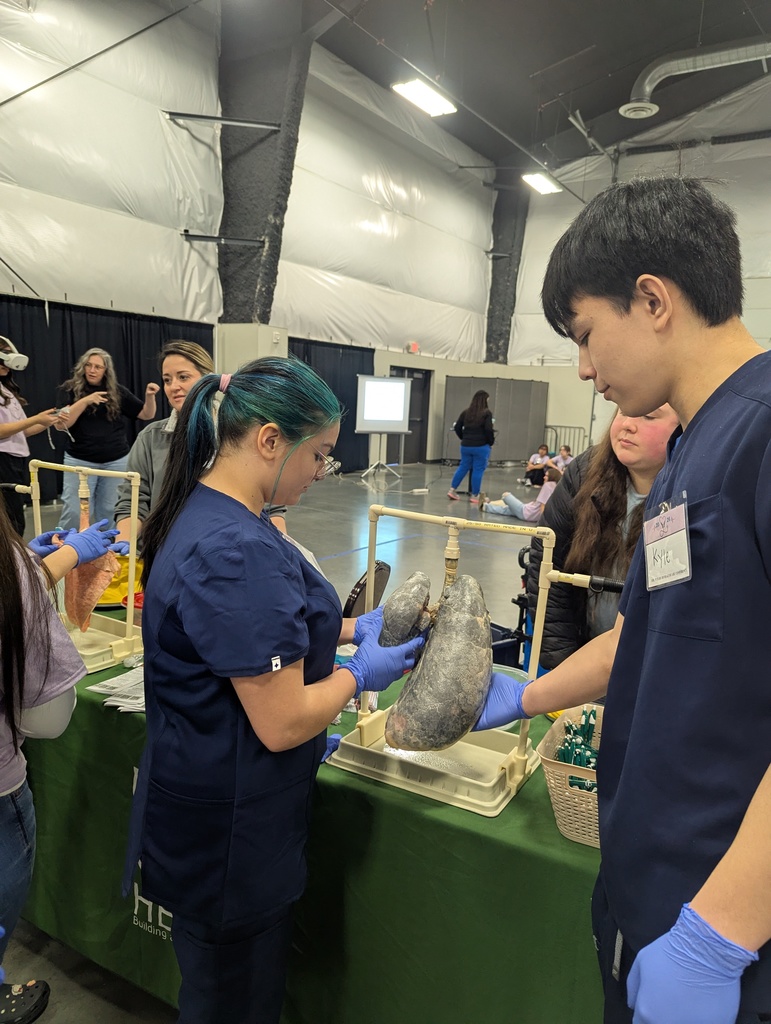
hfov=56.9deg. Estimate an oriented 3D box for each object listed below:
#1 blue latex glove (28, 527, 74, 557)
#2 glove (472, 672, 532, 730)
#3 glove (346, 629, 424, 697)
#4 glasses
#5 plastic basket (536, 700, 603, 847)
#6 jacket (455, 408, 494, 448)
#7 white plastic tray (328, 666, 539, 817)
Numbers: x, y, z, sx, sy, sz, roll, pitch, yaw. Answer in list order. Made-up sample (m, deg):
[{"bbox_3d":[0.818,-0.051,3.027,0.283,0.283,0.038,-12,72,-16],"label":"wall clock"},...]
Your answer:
[{"bbox_3d":[-0.841,0.084,1.780,0.155,0.085,0.090,-11,14,-34],"label":"blue latex glove"},{"bbox_3d":[0.192,0.352,1.300,0.090,0.110,0.175,-6,-2,-41],"label":"glove"},{"bbox_3d":[0.002,0.283,1.330,0.170,0.100,0.085,-29,26,-33],"label":"glove"},{"bbox_3d":[-0.145,-0.117,1.156,0.140,0.045,0.140,40,2,-17],"label":"glasses"},{"bbox_3d":[0.397,0.470,1.249,0.200,0.140,0.265,7,10,29],"label":"plastic basket"},{"bbox_3d":[1.339,-1.272,10.700,0.550,0.590,0.360,7,10,27],"label":"jacket"},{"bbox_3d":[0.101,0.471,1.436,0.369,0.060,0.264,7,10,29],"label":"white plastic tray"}]

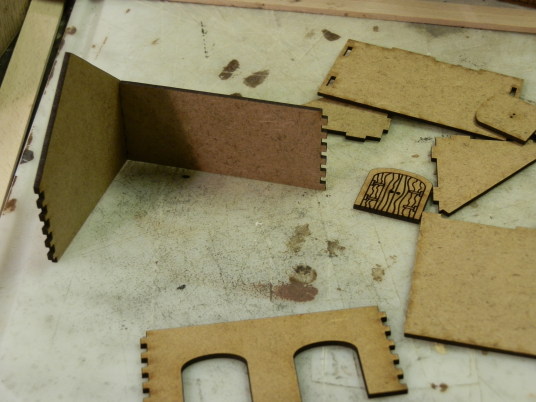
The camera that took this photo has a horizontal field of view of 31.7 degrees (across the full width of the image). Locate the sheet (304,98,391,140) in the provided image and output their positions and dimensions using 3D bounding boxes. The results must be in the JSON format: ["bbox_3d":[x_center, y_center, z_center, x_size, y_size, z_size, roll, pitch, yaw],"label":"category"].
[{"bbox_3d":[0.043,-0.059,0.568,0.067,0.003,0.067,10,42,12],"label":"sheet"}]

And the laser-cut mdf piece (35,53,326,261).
[{"bbox_3d":[-0.038,-0.024,0.458,0.117,0.095,0.095,10,42,12],"label":"laser-cut mdf piece"}]

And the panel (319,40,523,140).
[{"bbox_3d":[0.095,-0.068,0.574,0.113,0.003,0.066,15,43,12],"label":"panel"}]

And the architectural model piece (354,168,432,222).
[{"bbox_3d":[0.068,-0.004,0.505,0.036,0.003,0.036,13,43,15],"label":"architectural model piece"}]

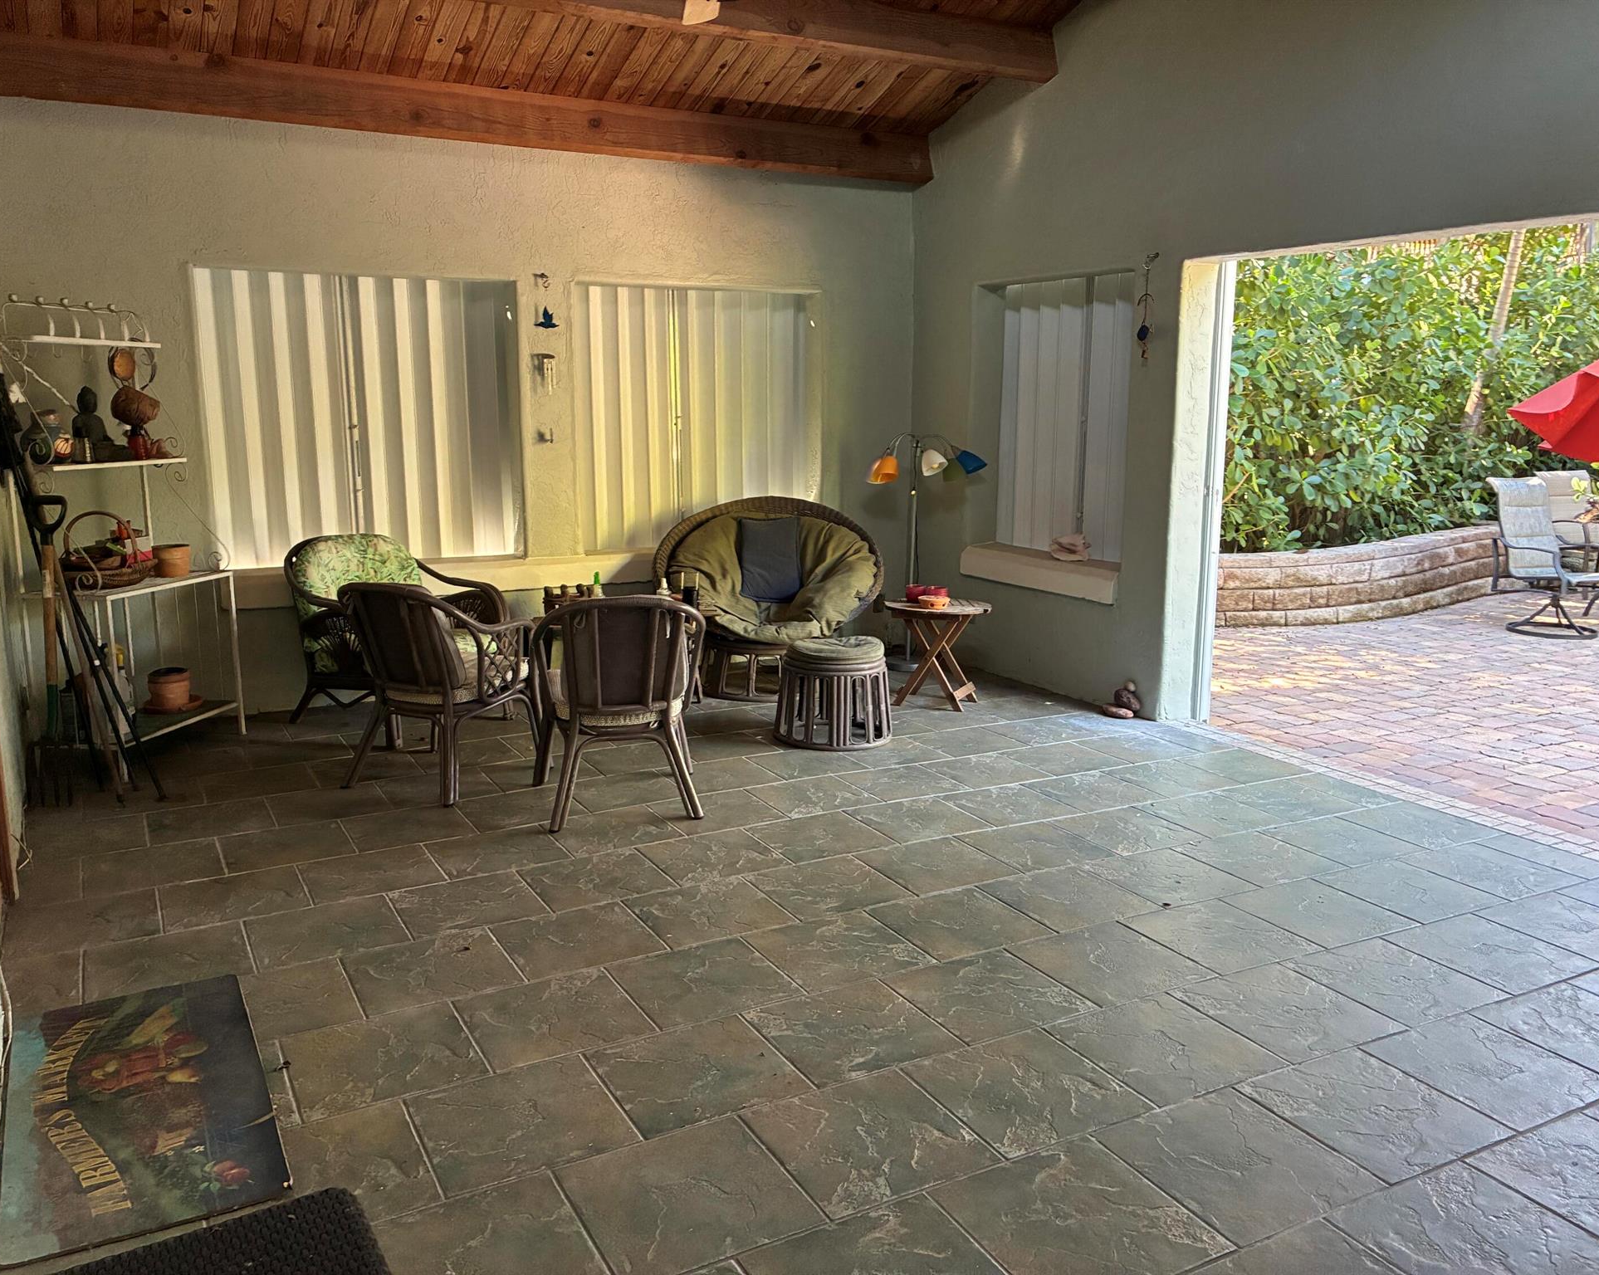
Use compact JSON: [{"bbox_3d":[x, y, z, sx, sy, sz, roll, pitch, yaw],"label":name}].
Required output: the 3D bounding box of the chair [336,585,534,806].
[{"bbox_3d":[-1.416,0.164,5.034,0.640,0.810,0.620,5,12,24],"label":"chair"}]

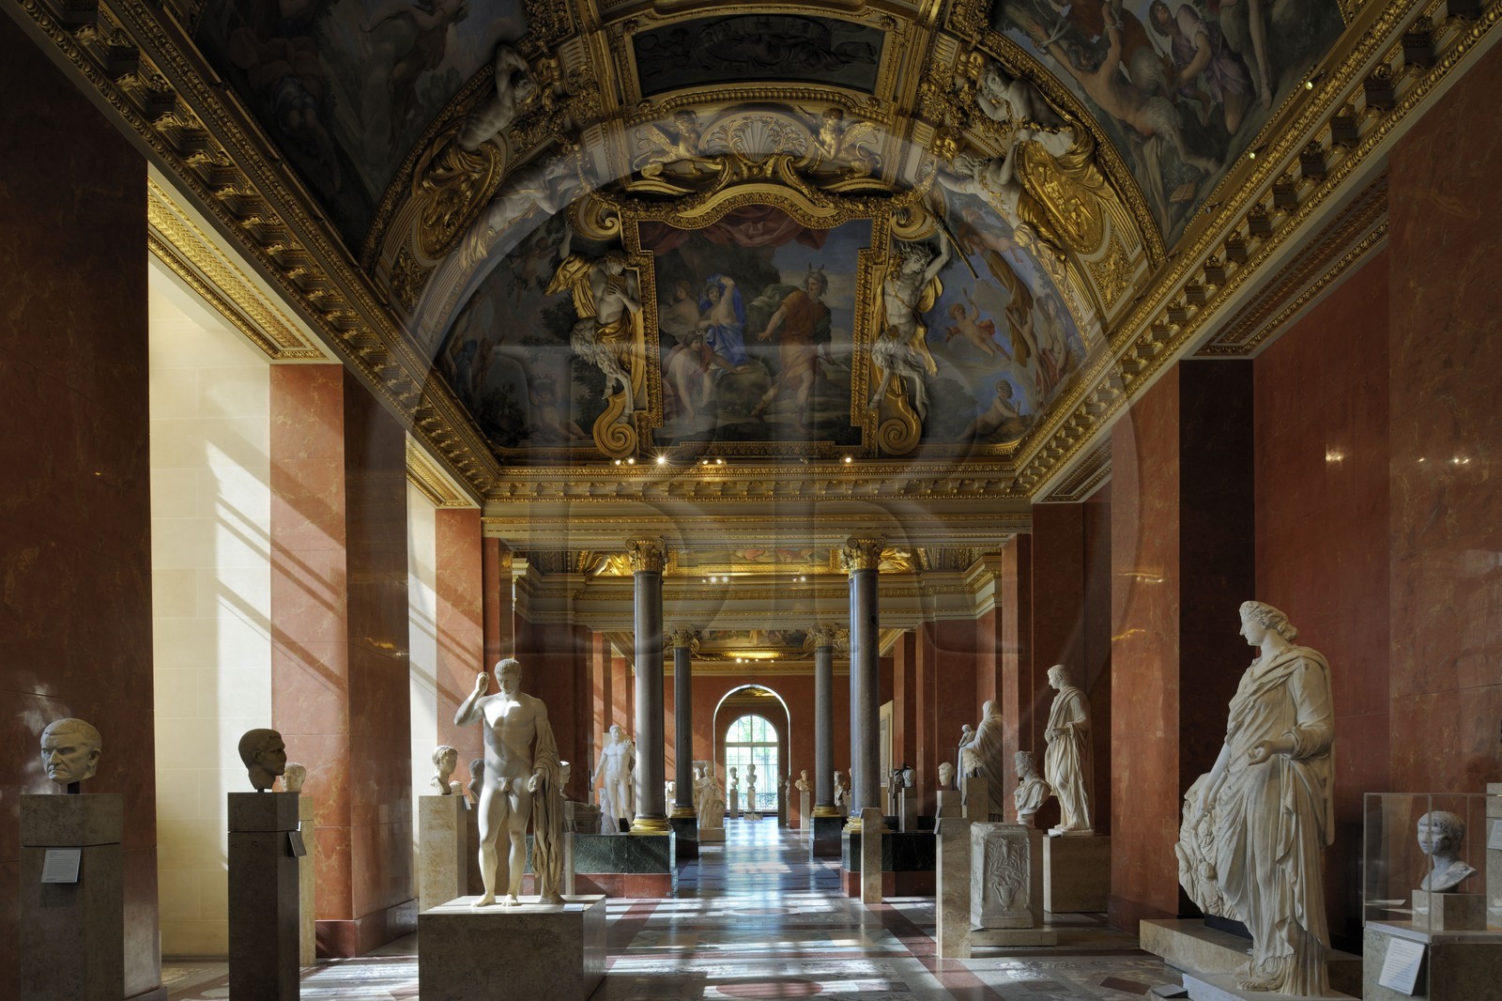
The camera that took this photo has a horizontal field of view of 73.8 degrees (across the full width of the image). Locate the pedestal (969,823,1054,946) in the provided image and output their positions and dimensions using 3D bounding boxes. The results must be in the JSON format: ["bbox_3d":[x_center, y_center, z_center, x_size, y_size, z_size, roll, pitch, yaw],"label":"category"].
[{"bbox_3d":[2.360,3.560,9.380,0.740,1.070,0.600,0,-7,0],"label":"pedestal"}]

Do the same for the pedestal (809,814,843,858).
[{"bbox_3d":[1.608,7.087,21.100,0.640,0.840,0.900,0,-9,0],"label":"pedestal"}]

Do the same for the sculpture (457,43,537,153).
[{"bbox_3d":[-2.259,-3.579,8.900,0.450,0.880,0.500,39,-12,39],"label":"sculpture"}]

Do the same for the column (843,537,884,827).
[{"bbox_3d":[1.544,2.528,13.650,0.570,4.000,0.570,0,-6,0],"label":"column"}]

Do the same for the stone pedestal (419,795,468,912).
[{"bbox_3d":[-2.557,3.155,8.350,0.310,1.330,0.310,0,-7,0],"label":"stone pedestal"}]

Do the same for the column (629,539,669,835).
[{"bbox_3d":[-1.379,2.534,13.600,0.570,4.000,0.570,0,-6,0],"label":"column"}]

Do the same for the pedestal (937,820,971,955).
[{"bbox_3d":[1.737,3.310,8.560,0.250,1.185,0.255,0,-7,0],"label":"pedestal"}]

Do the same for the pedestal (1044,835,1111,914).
[{"bbox_3d":[3.918,4.445,12.000,0.780,0.870,0.700,0,-9,0],"label":"pedestal"}]

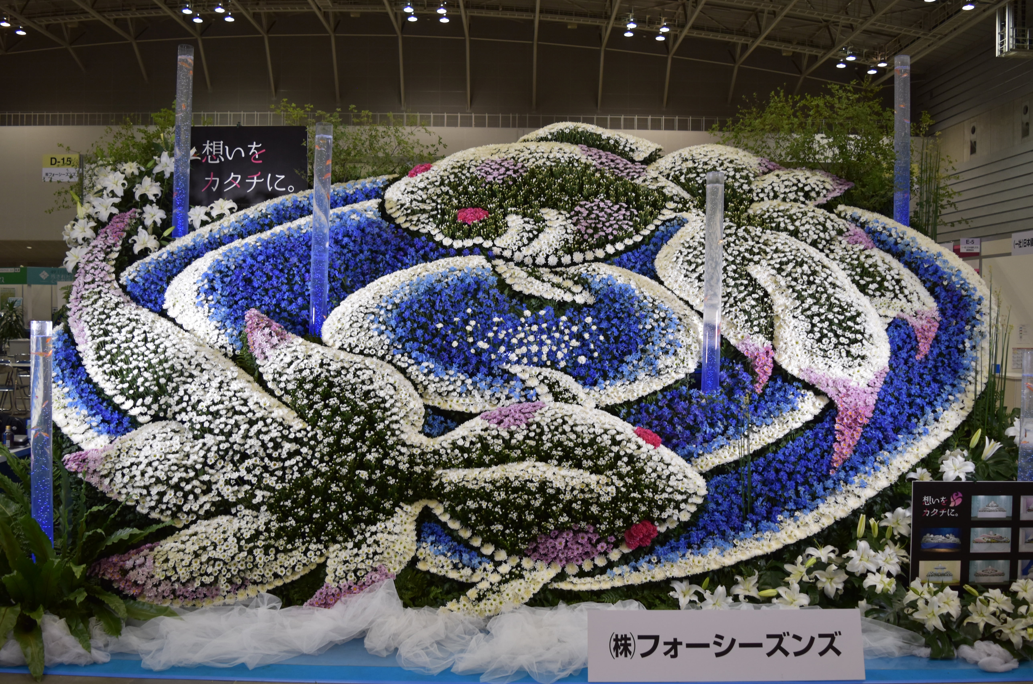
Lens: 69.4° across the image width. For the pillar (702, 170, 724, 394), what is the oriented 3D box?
[{"bbox_3d":[1.125,-0.330,4.270,0.102,1.280,0.102,1,2,0],"label":"pillar"}]

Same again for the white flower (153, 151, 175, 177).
[{"bbox_3d":[-2.252,-1.140,4.780,0.165,0.168,0.100,0,2,-6],"label":"white flower"}]

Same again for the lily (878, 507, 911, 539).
[{"bbox_3d":[1.951,0.931,3.850,0.167,0.158,0.110,0,2,-6],"label":"lily"}]

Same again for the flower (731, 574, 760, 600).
[{"bbox_3d":[1.106,1.182,3.600,0.152,0.148,0.110,1,1,9],"label":"flower"}]

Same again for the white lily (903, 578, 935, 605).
[{"bbox_3d":[1.952,1.216,3.620,0.158,0.140,0.100,1,2,11],"label":"white lily"}]

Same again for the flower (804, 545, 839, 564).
[{"bbox_3d":[1.576,1.093,3.850,0.180,0.100,0.150,0,2,6],"label":"flower"}]

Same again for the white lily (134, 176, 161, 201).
[{"bbox_3d":[-2.398,-1.000,4.850,0.184,0.168,0.110,1,1,-11],"label":"white lily"}]

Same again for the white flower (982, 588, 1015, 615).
[{"bbox_3d":[2.259,1.217,3.500,0.159,0.121,0.100,1,1,9],"label":"white flower"}]

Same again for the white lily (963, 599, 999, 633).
[{"bbox_3d":[2.193,1.293,3.520,0.165,0.158,0.100,1,2,14],"label":"white lily"}]

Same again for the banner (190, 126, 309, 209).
[{"bbox_3d":[-1.870,-1.209,5.200,0.835,0.590,0.013,1,2,-1],"label":"banner"}]

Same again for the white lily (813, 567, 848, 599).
[{"bbox_3d":[1.538,1.180,3.660,0.168,0.155,0.100,1,2,6],"label":"white lily"}]

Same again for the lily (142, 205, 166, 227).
[{"bbox_3d":[-2.326,-0.813,4.800,0.161,0.145,0.100,1,1,-11],"label":"lily"}]

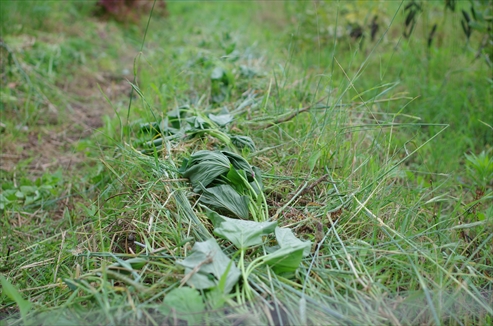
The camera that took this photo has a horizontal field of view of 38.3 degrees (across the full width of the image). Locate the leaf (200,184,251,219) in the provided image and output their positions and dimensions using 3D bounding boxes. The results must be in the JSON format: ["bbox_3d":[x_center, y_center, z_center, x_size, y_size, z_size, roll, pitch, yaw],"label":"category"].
[{"bbox_3d":[-0.047,0.081,1.520,0.108,0.041,0.080,15,23,39],"label":"leaf"}]

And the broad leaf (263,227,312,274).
[{"bbox_3d":[0.074,0.159,1.300,0.088,0.050,0.076,-13,22,-35],"label":"broad leaf"}]

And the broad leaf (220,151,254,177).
[{"bbox_3d":[-0.021,0.000,1.660,0.066,0.038,0.082,-17,25,-42],"label":"broad leaf"}]

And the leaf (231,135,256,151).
[{"bbox_3d":[-0.008,-0.055,1.880,0.074,0.027,0.066,8,20,23],"label":"leaf"}]

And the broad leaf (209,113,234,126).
[{"bbox_3d":[-0.074,-0.130,2.120,0.077,0.025,0.084,0,18,0],"label":"broad leaf"}]

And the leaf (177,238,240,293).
[{"bbox_3d":[-0.069,0.178,1.250,0.099,0.043,0.113,-4,18,-11],"label":"leaf"}]

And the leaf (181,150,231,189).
[{"bbox_3d":[-0.095,0.014,1.630,0.105,0.058,0.088,-4,18,-11],"label":"leaf"}]

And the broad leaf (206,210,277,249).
[{"bbox_3d":[-0.009,0.127,1.370,0.130,0.039,0.101,0,18,0],"label":"broad leaf"}]

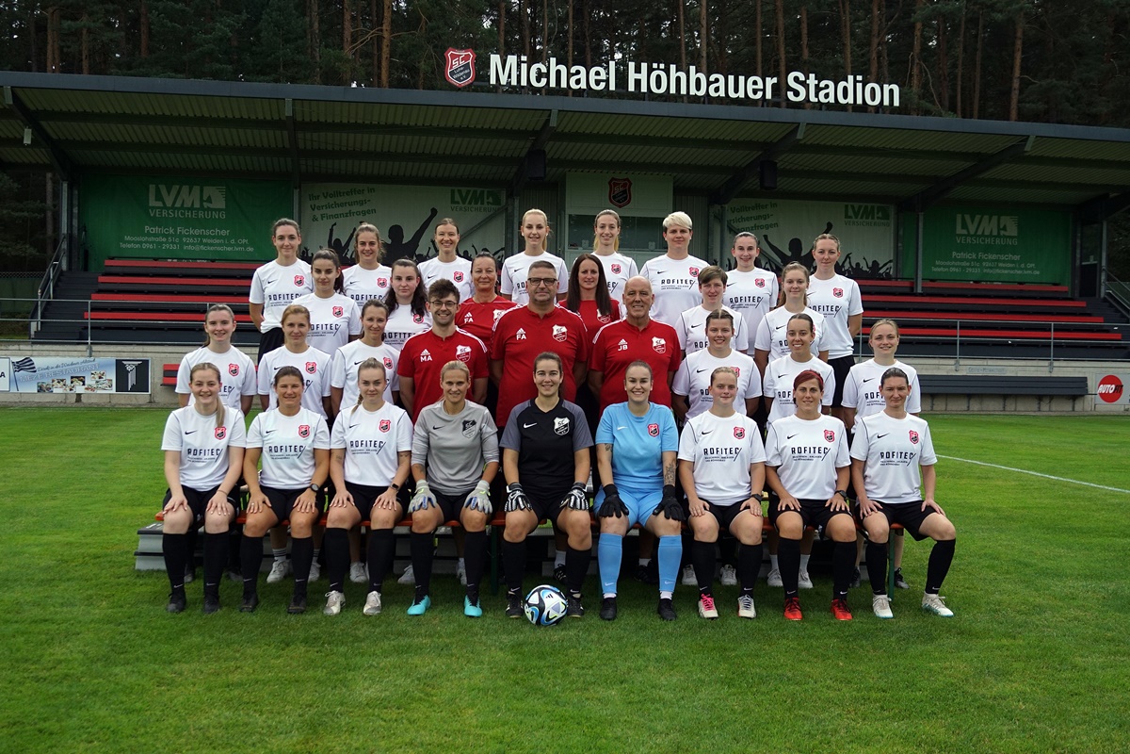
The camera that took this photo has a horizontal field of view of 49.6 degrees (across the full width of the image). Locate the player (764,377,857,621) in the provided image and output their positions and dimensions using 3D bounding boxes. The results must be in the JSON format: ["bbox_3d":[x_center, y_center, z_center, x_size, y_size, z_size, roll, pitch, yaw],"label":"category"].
[{"bbox_3d":[1.344,0.625,6.730,0.480,1.309,0.680,1,2,6],"label":"player"}]

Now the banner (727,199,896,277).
[{"bbox_3d":[6.655,-3.772,33.682,5.070,2.150,0.050,1,1,-9],"label":"banner"}]

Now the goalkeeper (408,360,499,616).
[{"bbox_3d":[-0.609,0.585,6.680,0.500,1.331,0.680,1,2,-2],"label":"goalkeeper"}]

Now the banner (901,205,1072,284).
[{"bbox_3d":[11.731,-3.596,34.000,5.000,2.350,0.050,1,1,-10],"label":"banner"}]

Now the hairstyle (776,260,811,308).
[{"bbox_3d":[1.475,-0.598,7.890,0.215,0.300,0.240,1,1,6],"label":"hairstyle"}]

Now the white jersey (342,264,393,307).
[{"bbox_3d":[-1.302,-0.495,8.100,0.420,0.530,0.260,1,1,-3],"label":"white jersey"}]

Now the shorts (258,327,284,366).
[{"bbox_3d":[-1.853,-0.154,8.150,0.400,0.370,0.280,1,1,-10],"label":"shorts"}]

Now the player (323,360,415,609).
[{"bbox_3d":[-1.091,0.577,6.786,0.500,1.350,0.660,1,1,-3],"label":"player"}]

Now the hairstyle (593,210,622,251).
[{"bbox_3d":[0.286,-0.977,8.170,0.190,0.275,0.230,1,1,2],"label":"hairstyle"}]

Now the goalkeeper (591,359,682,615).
[{"bbox_3d":[0.407,0.598,6.830,0.500,1.360,0.730,1,1,0],"label":"goalkeeper"}]

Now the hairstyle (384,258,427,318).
[{"bbox_3d":[-1.007,-0.558,7.720,0.250,0.360,0.220,1,2,-6],"label":"hairstyle"}]

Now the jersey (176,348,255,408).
[{"bbox_3d":[-2.133,0.082,7.476,0.485,0.550,0.260,1,1,-3],"label":"jersey"}]

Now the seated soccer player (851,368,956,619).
[{"bbox_3d":[1.882,0.625,6.932,0.520,1.330,0.700,1,1,-2],"label":"seated soccer player"}]

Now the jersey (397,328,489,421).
[{"bbox_3d":[-0.761,0.033,7.587,0.570,0.690,0.290,1,1,-3],"label":"jersey"}]

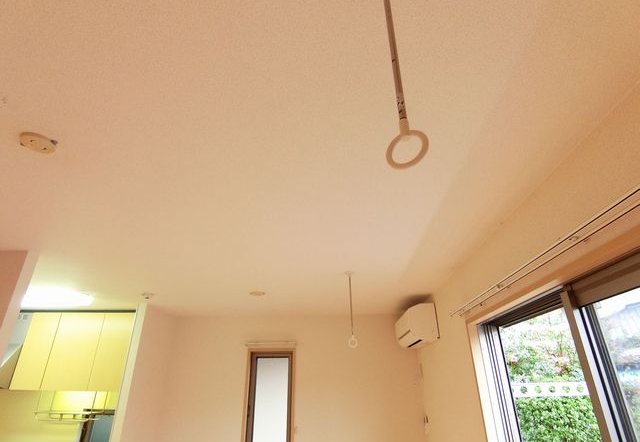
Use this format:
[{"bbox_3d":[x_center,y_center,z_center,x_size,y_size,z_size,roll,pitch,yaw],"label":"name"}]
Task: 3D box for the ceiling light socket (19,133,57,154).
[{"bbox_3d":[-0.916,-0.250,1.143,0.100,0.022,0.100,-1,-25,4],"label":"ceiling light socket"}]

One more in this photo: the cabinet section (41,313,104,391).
[{"bbox_3d":[-2.361,1.325,3.563,0.465,0.691,0.370,-2,-24,4],"label":"cabinet section"}]

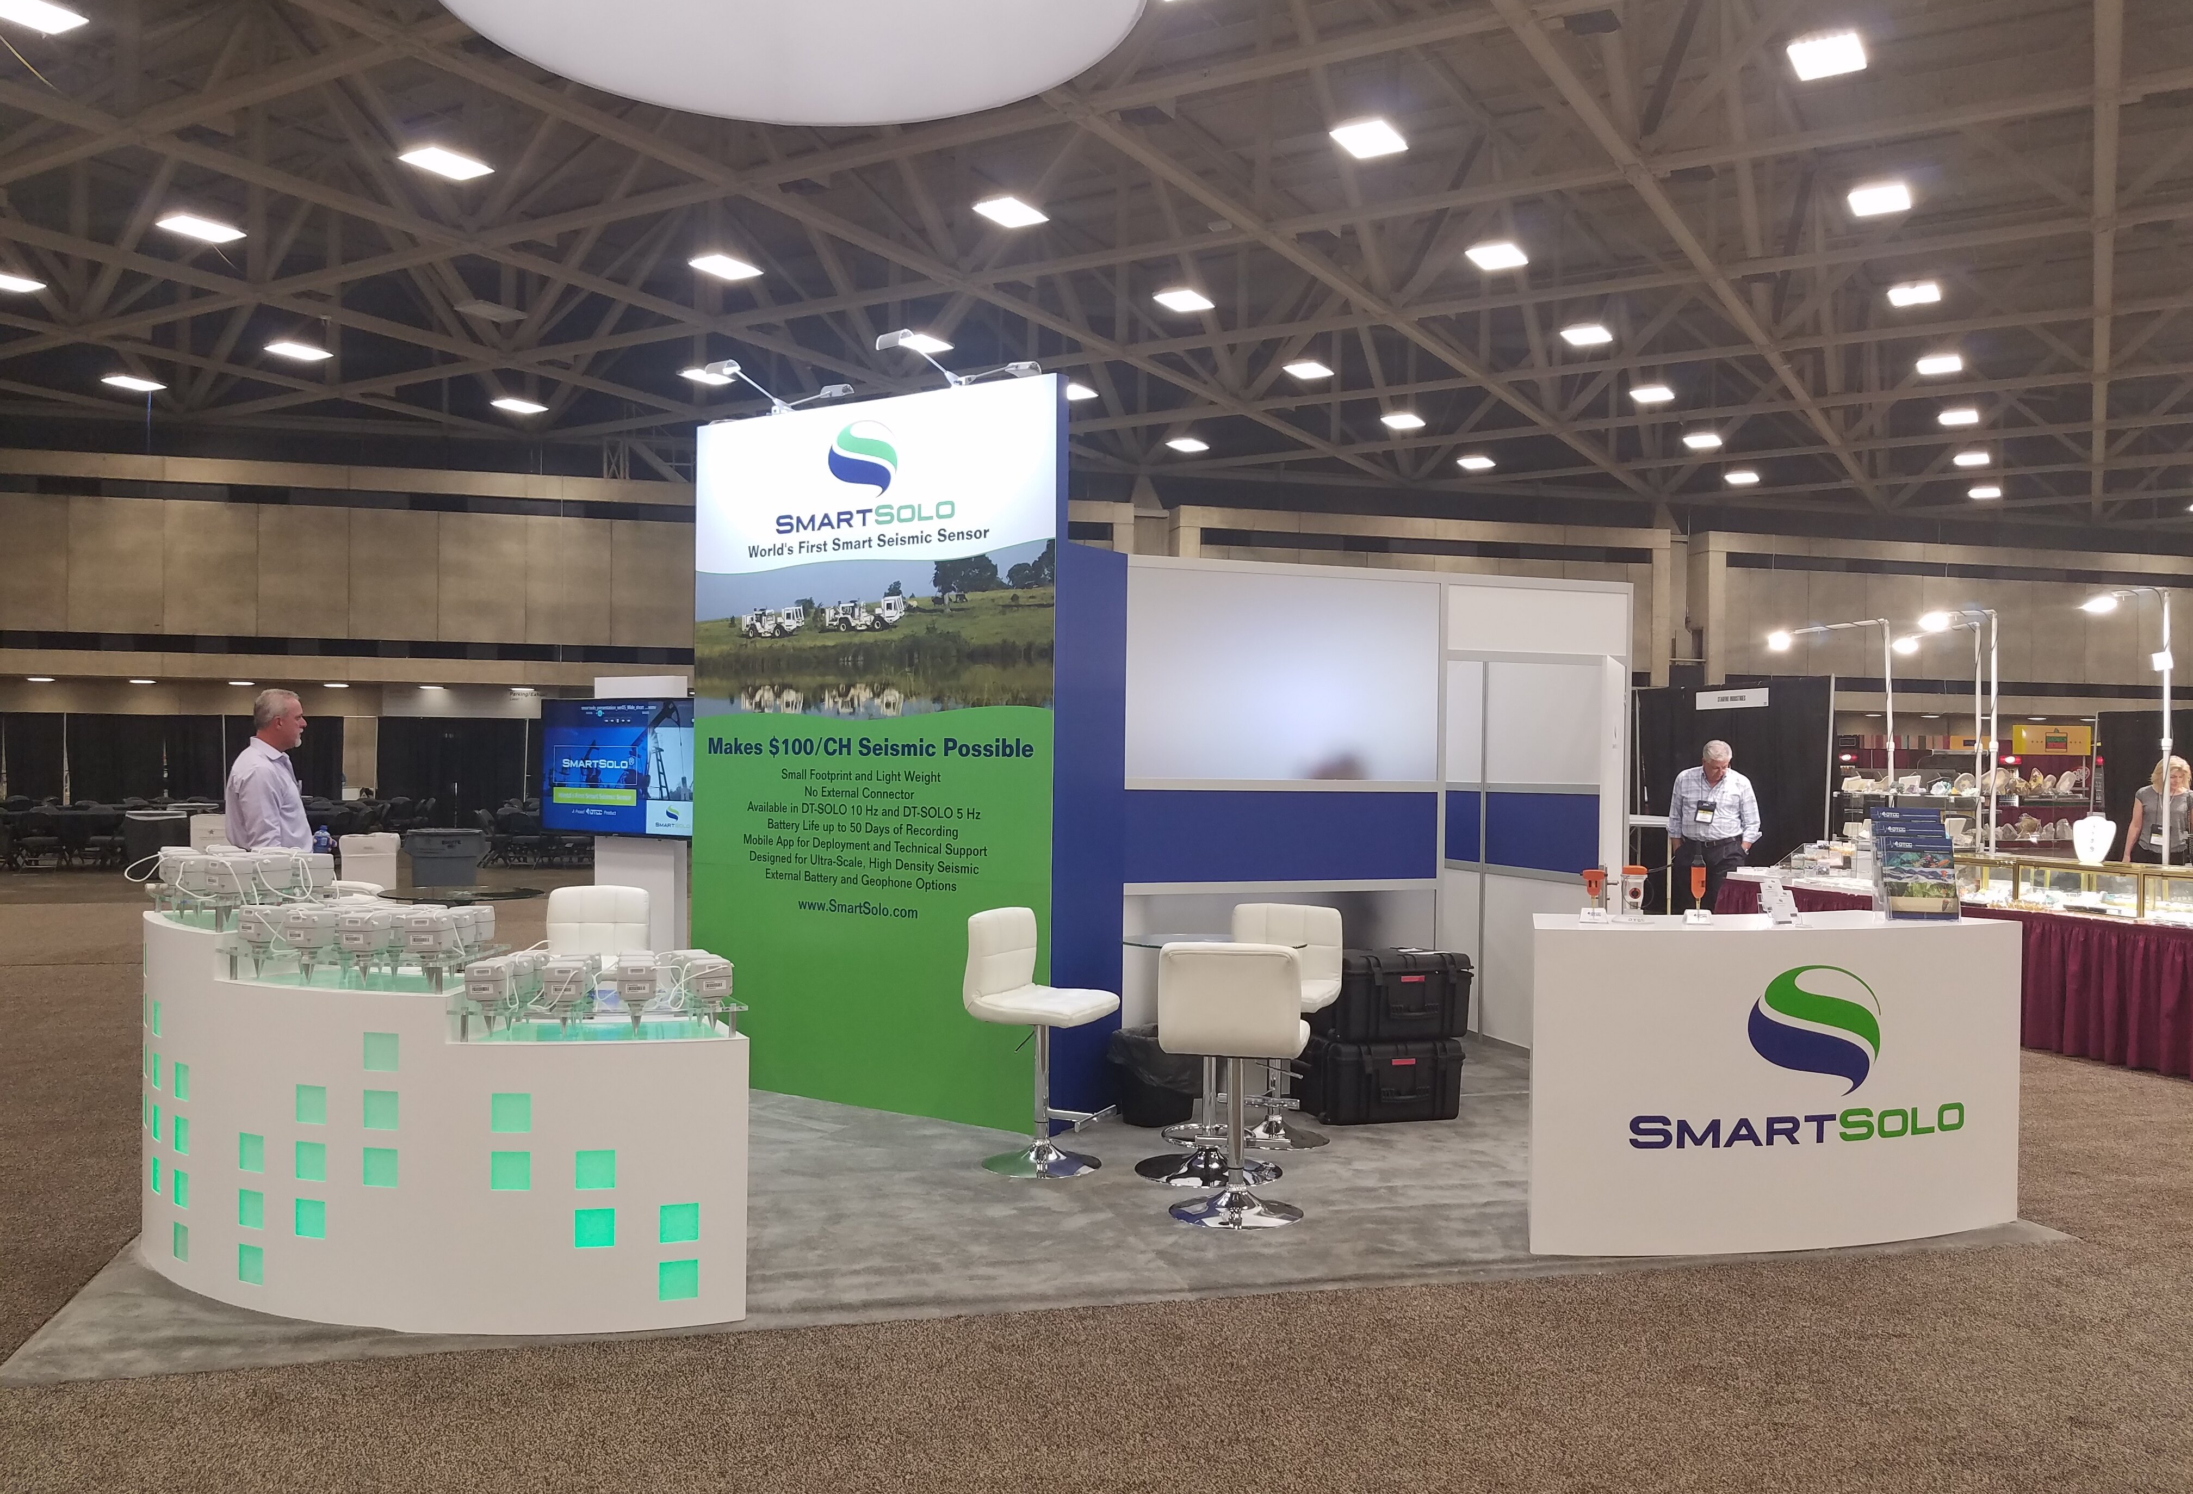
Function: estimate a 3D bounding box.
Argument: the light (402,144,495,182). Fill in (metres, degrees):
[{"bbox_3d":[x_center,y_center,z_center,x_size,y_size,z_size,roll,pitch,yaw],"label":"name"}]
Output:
[{"bbox_3d":[-10.139,-9.147,25.739,0.800,0.130,1.200,0,0,31],"label":"light"}]

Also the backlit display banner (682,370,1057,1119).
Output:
[{"bbox_3d":[-1.027,0.029,7.349,2.102,3.110,0.085,0,0,33],"label":"backlit display banner"}]

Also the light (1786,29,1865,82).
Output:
[{"bbox_3d":[9.609,-9.097,21.609,0.780,0.120,1.200,1,0,31],"label":"light"}]

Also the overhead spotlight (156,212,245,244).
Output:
[{"bbox_3d":[-16.076,-9.376,29.592,0.780,0.120,1.200,1,0,31],"label":"overhead spotlight"}]

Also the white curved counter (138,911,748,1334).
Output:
[{"bbox_3d":[-1.991,1.042,4.796,2.157,1.025,0.731,1,0,18],"label":"white curved counter"}]

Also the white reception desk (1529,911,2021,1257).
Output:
[{"bbox_3d":[2.193,1.086,5.508,1.800,1.000,0.580,1,0,-14],"label":"white reception desk"}]

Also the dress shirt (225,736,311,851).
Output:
[{"bbox_3d":[-3.466,0.208,6.900,0.370,0.510,0.520,1,0,-24],"label":"dress shirt"}]

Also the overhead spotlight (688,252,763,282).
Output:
[{"bbox_3d":[-7.124,-9.269,31.711,0.780,0.120,1.200,1,0,31],"label":"overhead spotlight"}]

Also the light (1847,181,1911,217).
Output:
[{"bbox_3d":[12.670,-8.867,26.635,0.800,0.130,1.200,0,0,31],"label":"light"}]

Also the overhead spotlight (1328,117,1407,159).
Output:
[{"bbox_3d":[4.103,-9.154,24.725,0.780,0.120,1.200,1,0,31],"label":"overhead spotlight"}]

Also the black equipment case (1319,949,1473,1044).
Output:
[{"bbox_3d":[1.255,1.089,7.333,0.630,0.355,0.500,1,0,-19],"label":"black equipment case"}]

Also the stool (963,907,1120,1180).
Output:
[{"bbox_3d":[-0.198,1.104,6.292,0.520,0.965,0.455,1,0,21],"label":"stool"}]

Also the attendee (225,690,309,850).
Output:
[{"bbox_3d":[-3.328,0.662,6.595,0.360,1.778,0.500,1,0,-19],"label":"attendee"}]

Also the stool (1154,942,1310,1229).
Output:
[{"bbox_3d":[0.480,1.102,5.567,0.460,0.930,0.500,1,0,13],"label":"stool"}]

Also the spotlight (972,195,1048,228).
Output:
[{"bbox_3d":[-1.429,-9.029,27.752,0.800,0.130,1.200,0,0,31],"label":"spotlight"}]

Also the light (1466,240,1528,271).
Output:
[{"bbox_3d":[7.422,-9.104,30.490,0.780,0.120,1.200,1,0,31],"label":"light"}]

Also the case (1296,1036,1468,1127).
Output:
[{"bbox_3d":[1.206,1.405,7.109,0.620,0.345,0.460,1,0,-16],"label":"case"}]

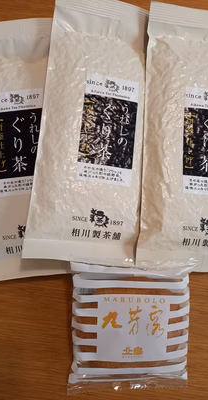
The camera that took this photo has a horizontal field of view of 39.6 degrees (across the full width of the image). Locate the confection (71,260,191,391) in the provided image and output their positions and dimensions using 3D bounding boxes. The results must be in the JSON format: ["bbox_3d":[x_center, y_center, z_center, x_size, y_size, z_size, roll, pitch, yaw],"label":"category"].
[{"bbox_3d":[0.020,0.099,0.227,0.092,0.021,0.104,2,87,-2],"label":"confection"}]

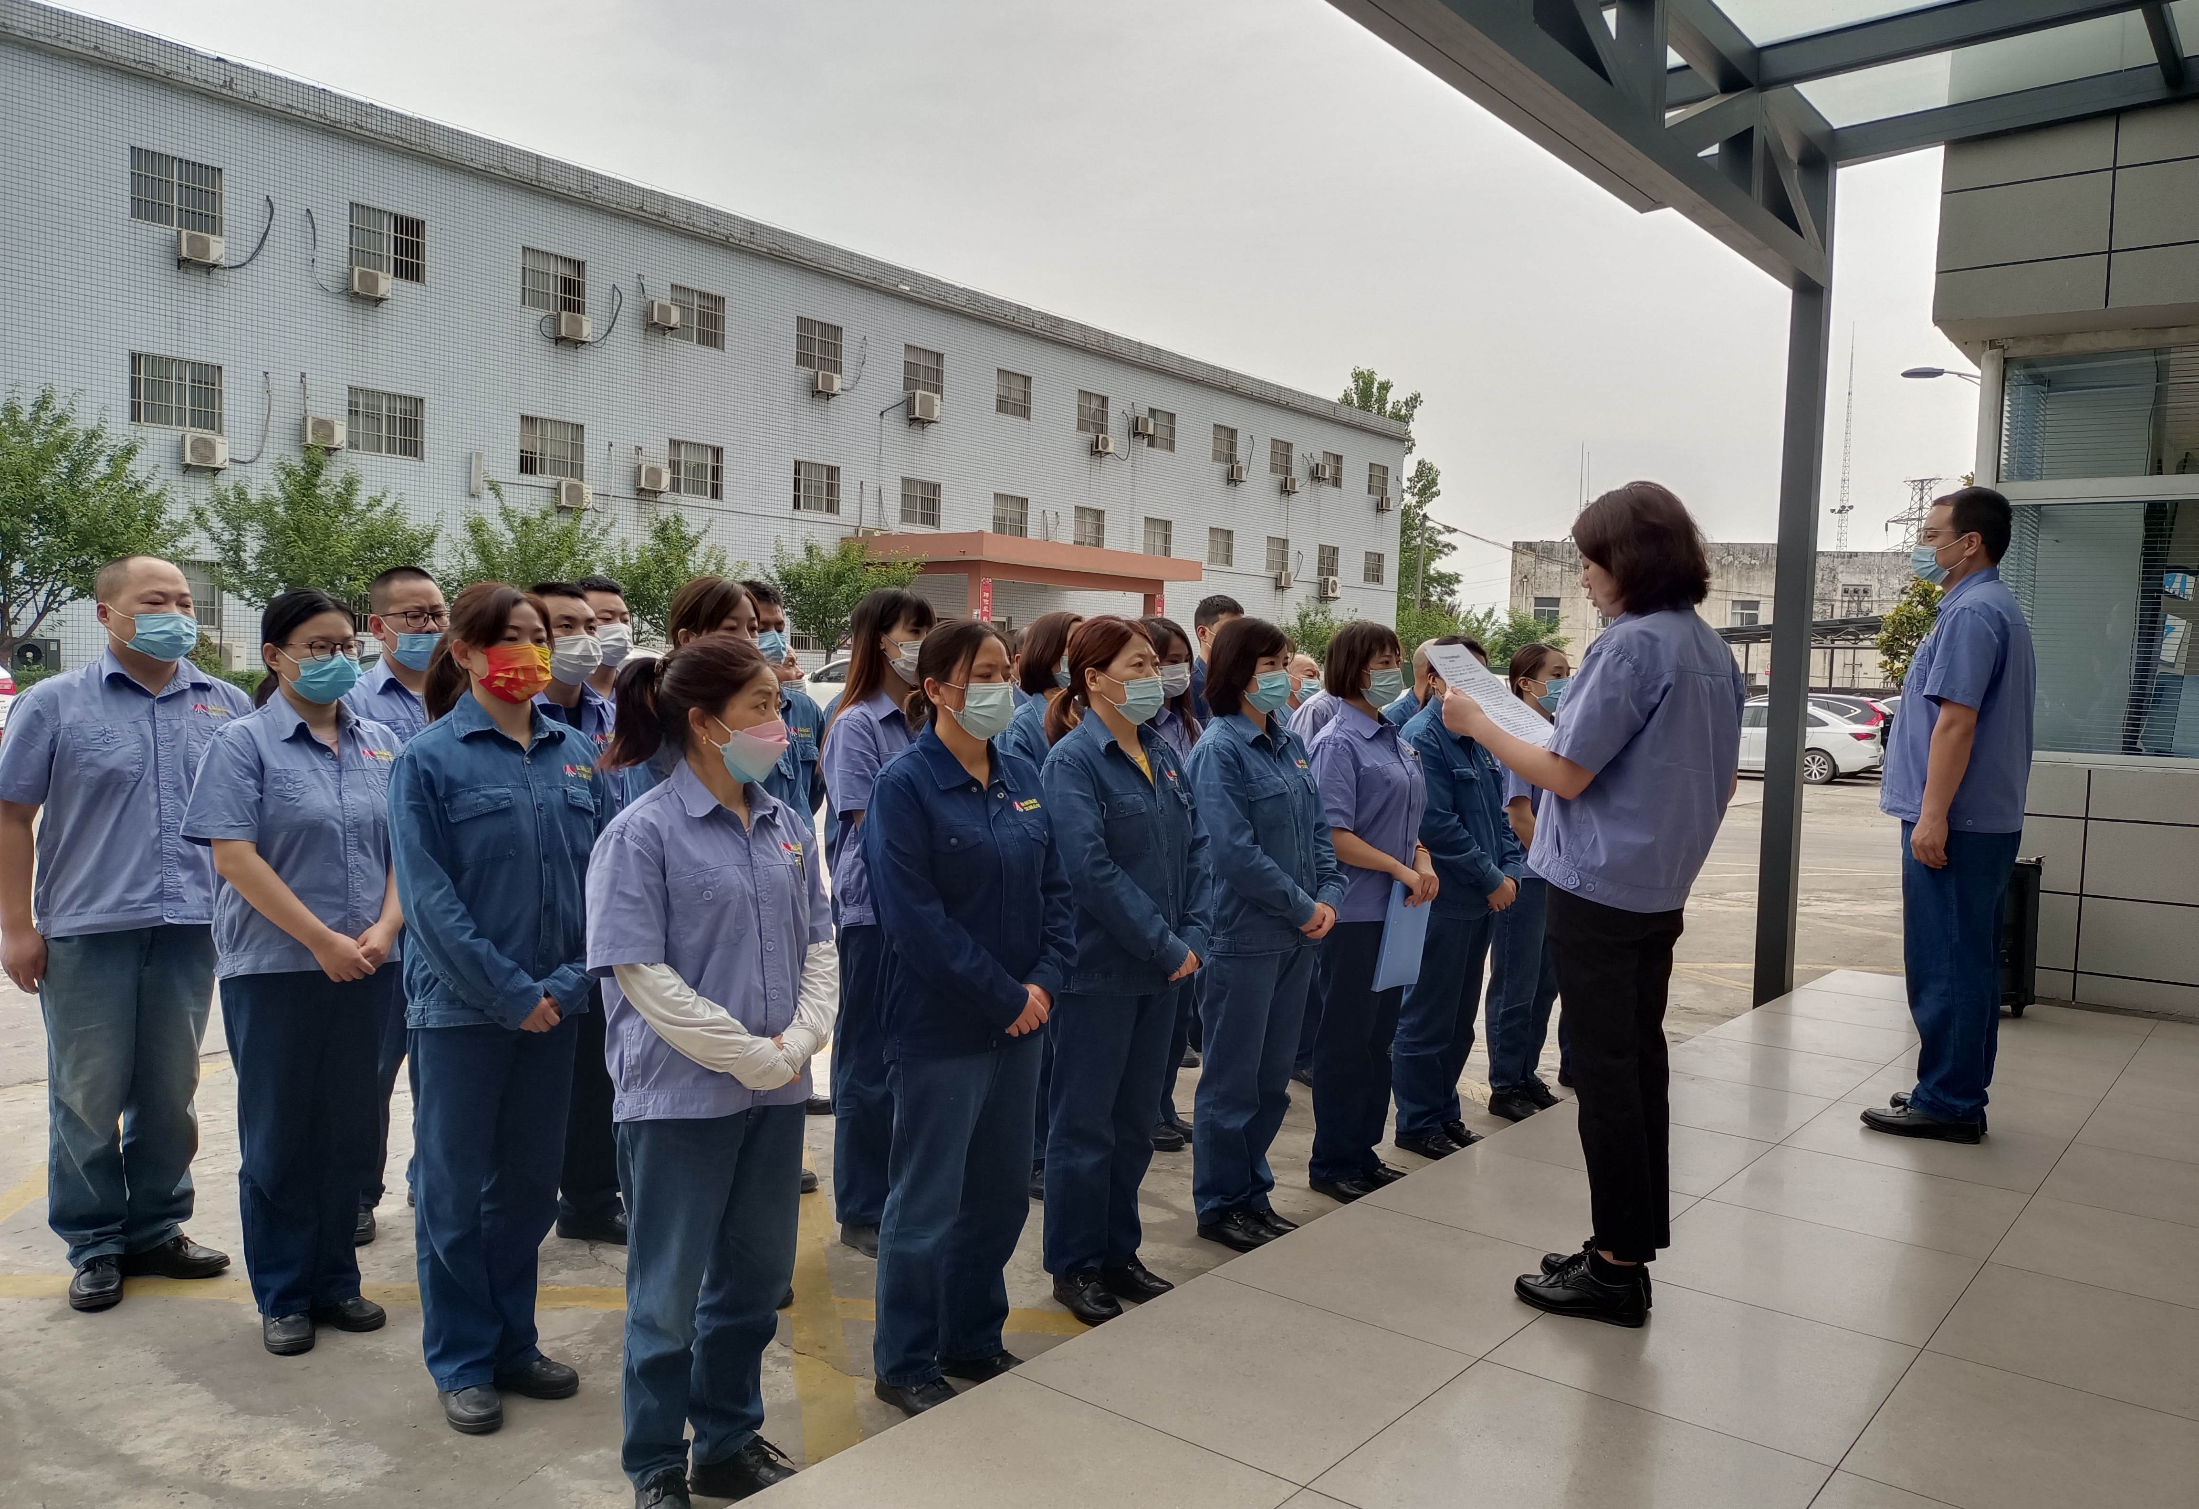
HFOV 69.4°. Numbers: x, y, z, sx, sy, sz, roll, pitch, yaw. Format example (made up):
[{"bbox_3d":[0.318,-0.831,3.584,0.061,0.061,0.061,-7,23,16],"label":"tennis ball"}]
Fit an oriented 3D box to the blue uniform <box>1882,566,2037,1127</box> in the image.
[{"bbox_3d":[2.355,0.255,4.380,0.330,1.500,0.490,4,4,39],"label":"blue uniform"}]

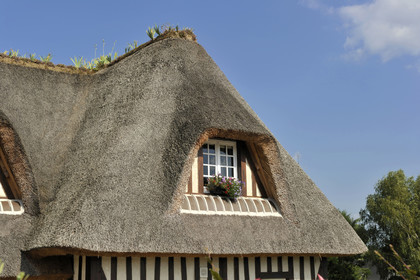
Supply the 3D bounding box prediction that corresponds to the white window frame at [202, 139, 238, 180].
[{"bbox_3d":[0.197,0.583,16.400,1.000,1.130,0.140,6,-13,-31],"label":"white window frame"}]

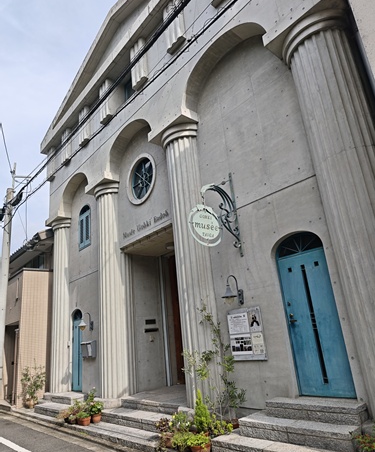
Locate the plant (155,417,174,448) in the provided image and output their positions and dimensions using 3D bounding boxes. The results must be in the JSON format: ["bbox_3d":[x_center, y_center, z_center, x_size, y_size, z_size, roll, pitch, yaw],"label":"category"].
[{"bbox_3d":[-0.294,2.833,4.617,0.260,0.365,0.260,-5,-18,-2],"label":"plant"}]

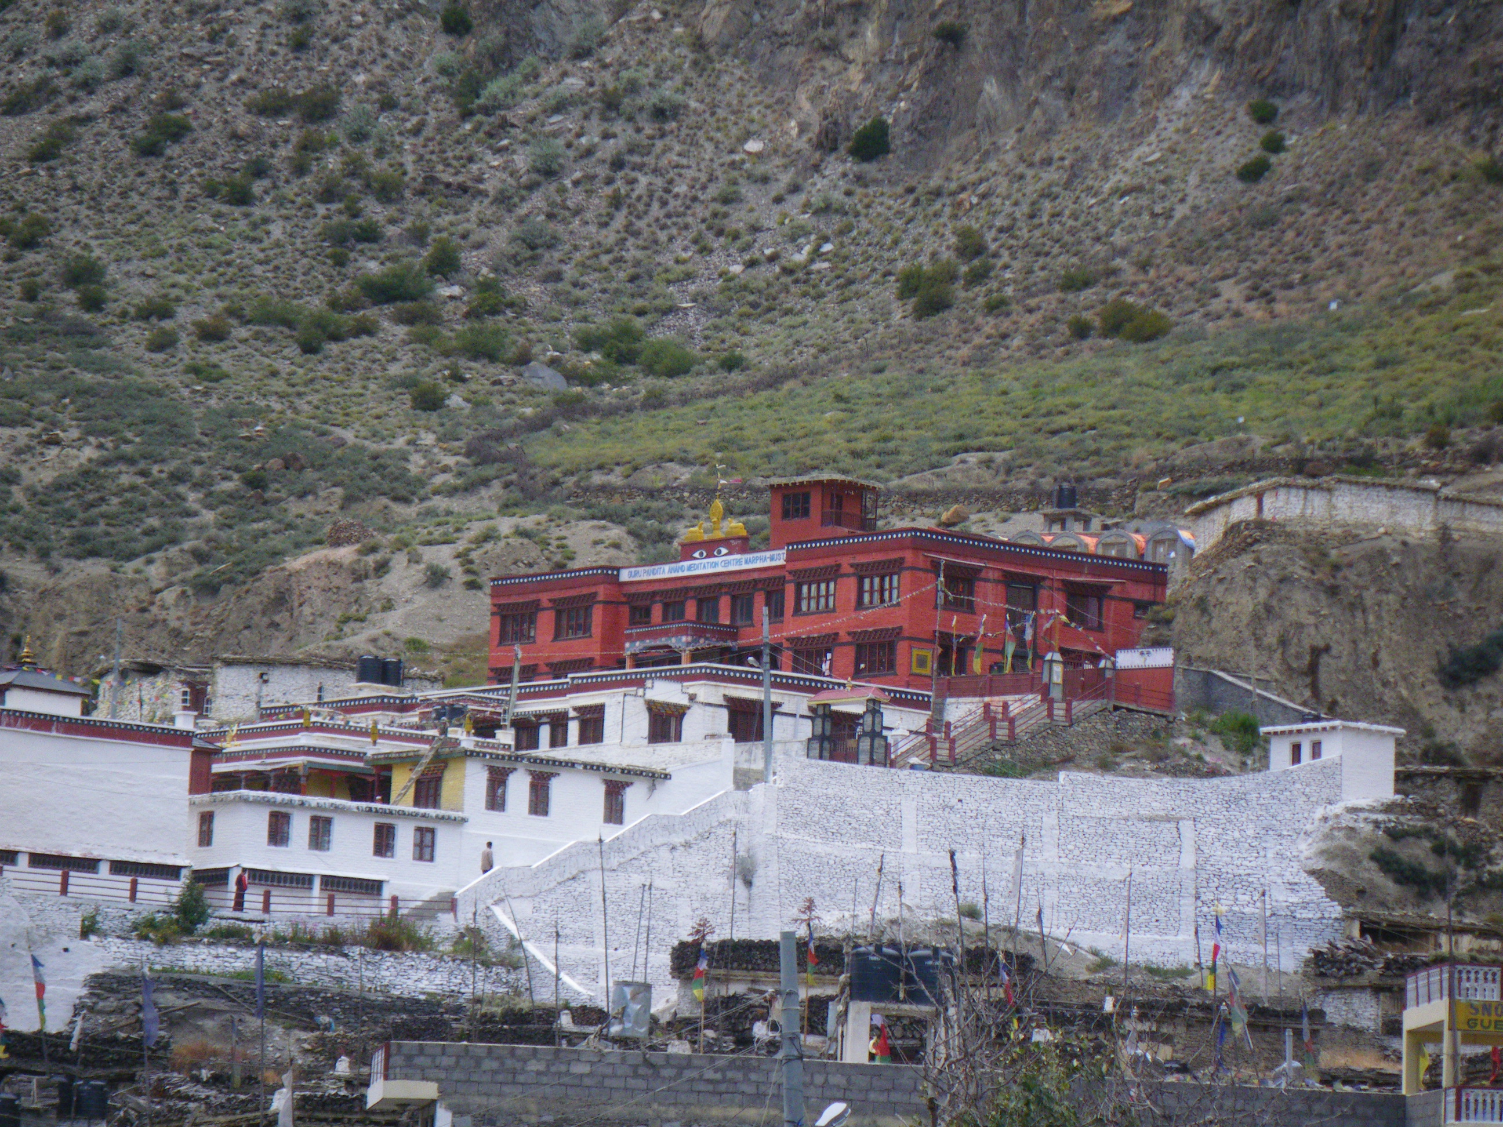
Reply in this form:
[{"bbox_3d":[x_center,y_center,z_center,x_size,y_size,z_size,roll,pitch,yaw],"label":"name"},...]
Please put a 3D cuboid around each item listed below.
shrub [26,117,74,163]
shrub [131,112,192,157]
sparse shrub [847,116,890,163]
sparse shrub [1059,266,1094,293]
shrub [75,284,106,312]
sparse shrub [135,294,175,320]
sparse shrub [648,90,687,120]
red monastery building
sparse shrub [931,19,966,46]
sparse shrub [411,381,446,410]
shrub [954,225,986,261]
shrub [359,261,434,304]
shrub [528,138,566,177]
[{"bbox_3d":[-43.058,-26.044,374.000,2.903,2.526,2.518,1,-7,0],"label":"shrub"},{"bbox_3d":[-37.371,-27.182,385.000,3.751,2.600,3.287,3,-8,-6],"label":"shrub"},{"bbox_3d":[7.880,-28.631,410.000,2.766,2.769,2.424,2,-8,1],"label":"sparse shrub"},{"bbox_3d":[18.801,-16.455,352.000,2.040,1.410,1.836,2,-7,0],"label":"sparse shrub"},{"bbox_3d":[-38.248,-15.401,352.000,1.715,1.501,1.503,3,-8,-6],"label":"shrub"},{"bbox_3d":[-33.855,-14.562,345.000,2.333,1.290,2.099,2,-7,0],"label":"sparse shrub"},{"bbox_3d":[-5.313,-28.778,382.000,2.386,1.833,2.070,1,-7,0],"label":"sparse shrub"},{"bbox_3d":[3.341,2.111,273.412,15.241,10.497,28.770,8,-9,-40],"label":"red monastery building"},{"bbox_3d":[12.656,-34.014,390.000,2.141,1.663,1.857,1,-7,0],"label":"sparse shrub"},{"bbox_3d":[-17.296,-8.978,325.000,1.883,1.427,1.695,2,-7,0],"label":"sparse shrub"},{"bbox_3d":[13.006,-19.090,362.000,1.987,1.994,1.724,1,-7,0],"label":"shrub"},{"bbox_3d":[-20.335,-16.100,348.000,4.216,2.226,3.657,1,-7,0],"label":"shrub"},{"bbox_3d":[-12.503,-24.827,372.000,2.183,2.248,1.893,1,-7,0],"label":"shrub"}]

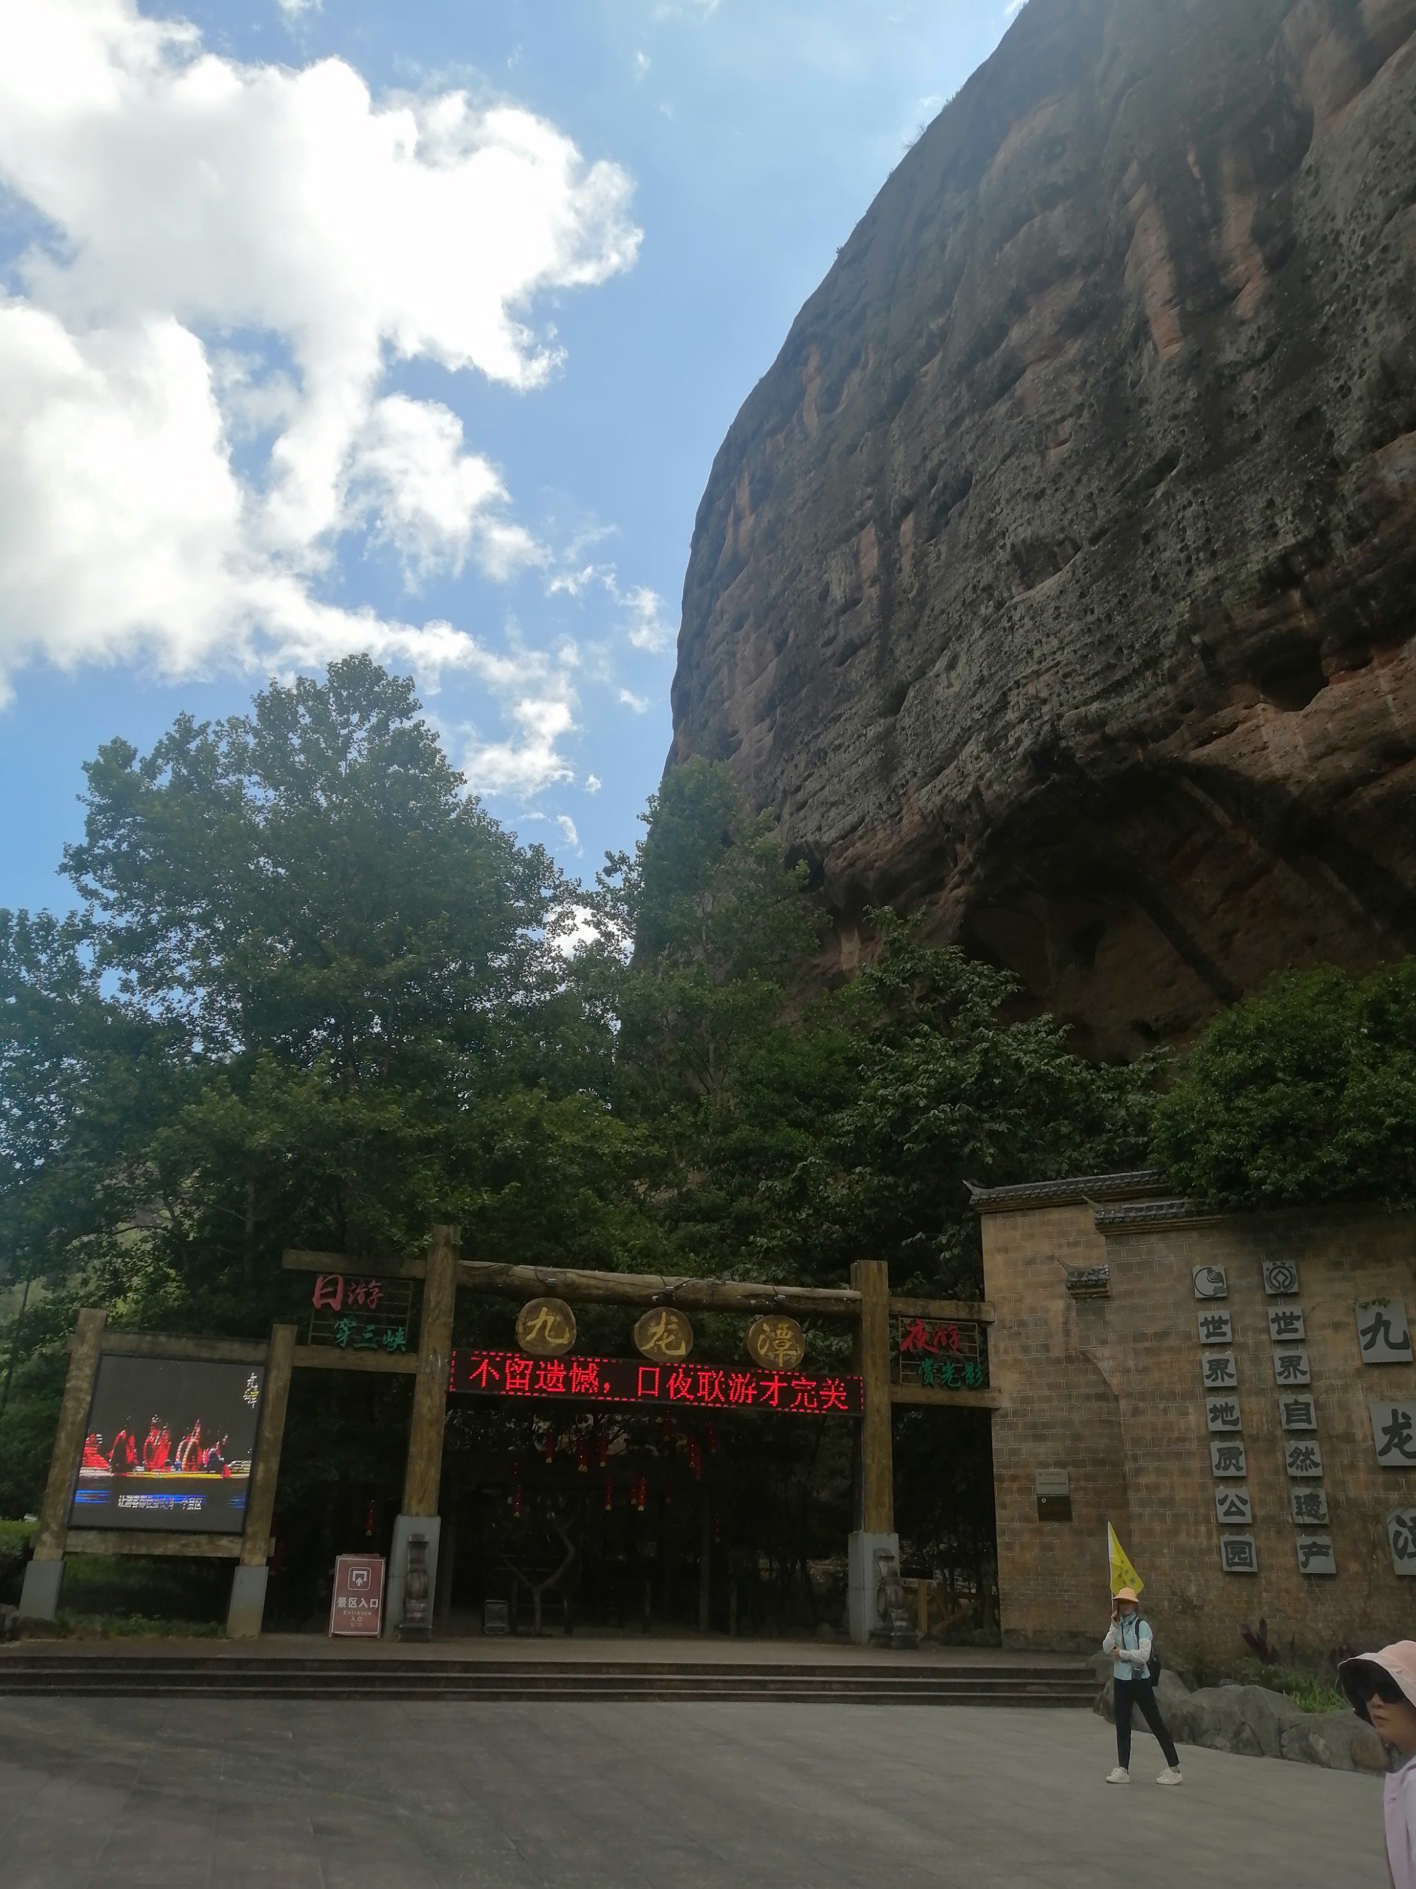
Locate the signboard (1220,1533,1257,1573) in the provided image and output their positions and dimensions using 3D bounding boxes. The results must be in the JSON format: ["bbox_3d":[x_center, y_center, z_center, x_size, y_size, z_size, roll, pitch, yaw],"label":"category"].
[{"bbox_3d":[8.143,9.342,22.563,0.520,0.520,0.050,-13,-27,32],"label":"signboard"}]

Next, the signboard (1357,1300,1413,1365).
[{"bbox_3d":[10.324,5.910,22.460,0.710,0.910,0.060,-13,-27,32],"label":"signboard"}]

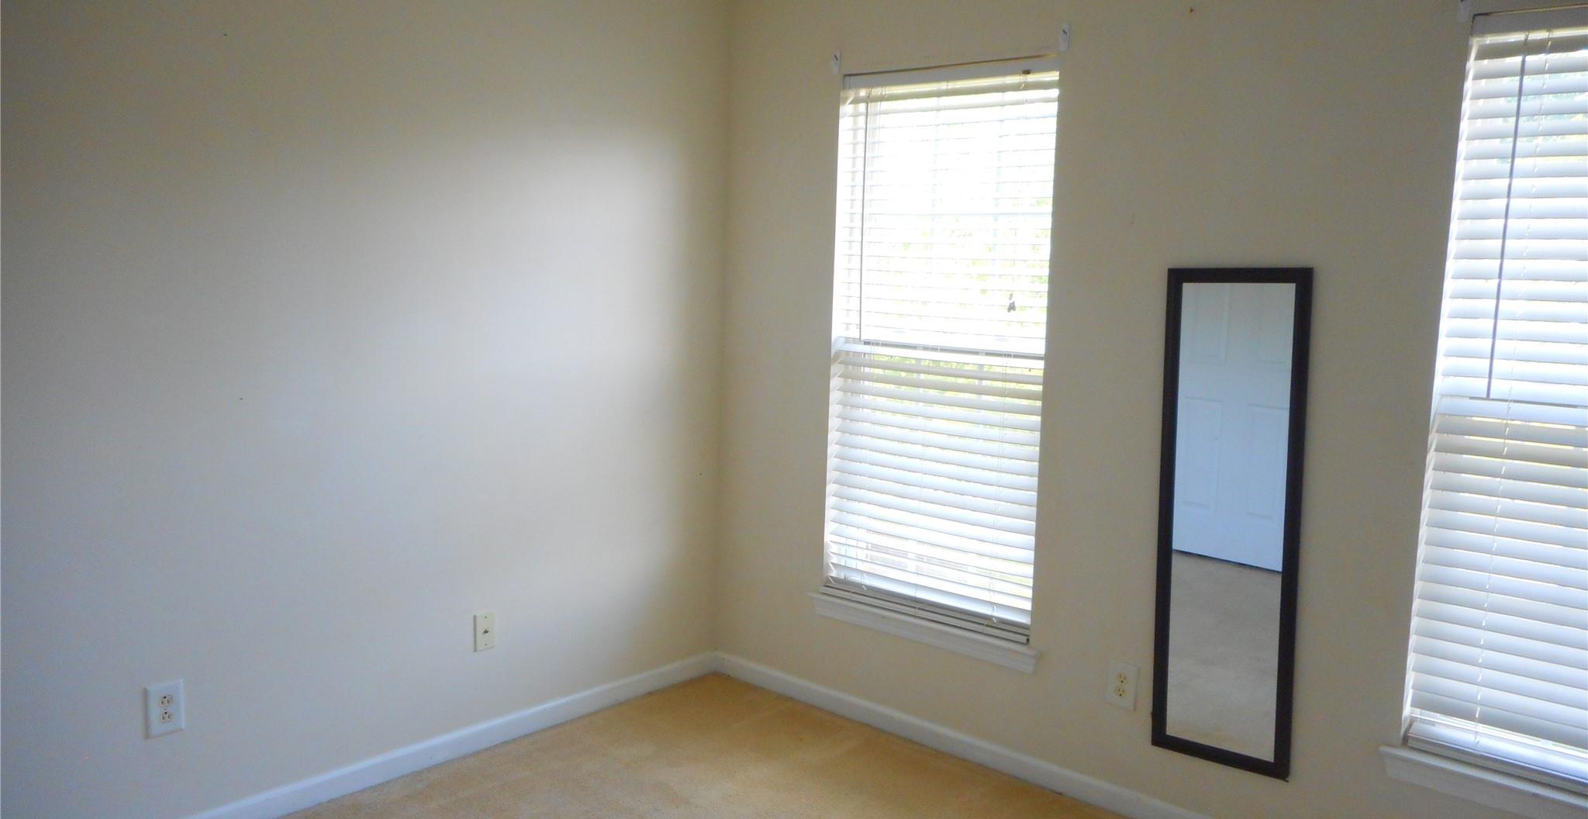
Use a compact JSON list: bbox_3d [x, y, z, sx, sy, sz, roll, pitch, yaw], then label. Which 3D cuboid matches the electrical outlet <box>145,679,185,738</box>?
[{"bbox_3d":[-1.492,0.714,2.728,0.012,0.124,0.079,8,9,41],"label":"electrical outlet"}]

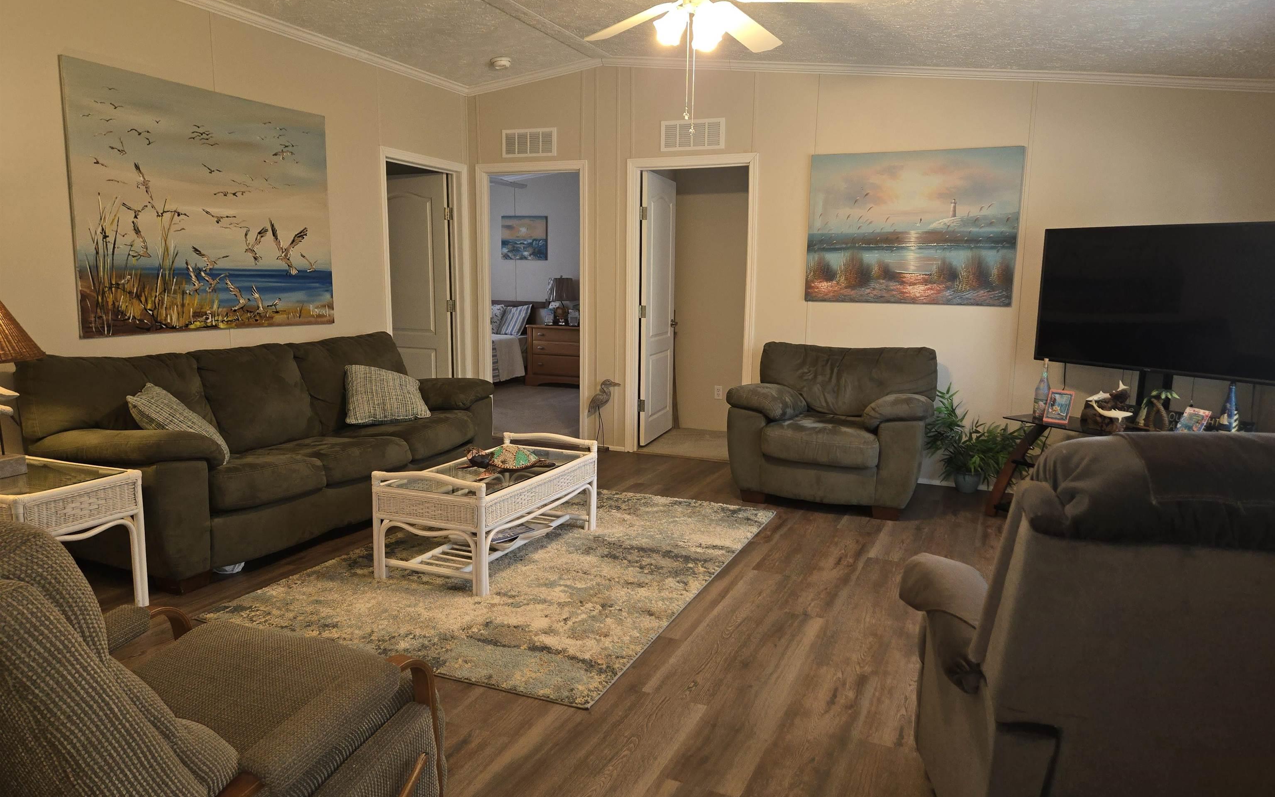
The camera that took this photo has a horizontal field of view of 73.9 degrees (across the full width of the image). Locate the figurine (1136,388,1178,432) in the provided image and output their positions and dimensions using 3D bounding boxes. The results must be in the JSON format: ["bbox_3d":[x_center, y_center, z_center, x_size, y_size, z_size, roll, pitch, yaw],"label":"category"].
[{"bbox_3d":[2.550,0.050,4.155,0.195,0.225,0.120,9,12,44],"label":"figurine"}]

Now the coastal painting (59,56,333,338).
[{"bbox_3d":[-2.211,-0.982,4.475,0.035,1.220,1.520,5,9,25],"label":"coastal painting"}]

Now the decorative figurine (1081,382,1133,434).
[{"bbox_3d":[2.297,0.033,4.150,0.235,0.255,0.150,9,12,44],"label":"decorative figurine"}]

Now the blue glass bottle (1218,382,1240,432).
[{"bbox_3d":[2.655,0.071,3.804,0.075,0.297,0.075,-7,12,-42],"label":"blue glass bottle"}]

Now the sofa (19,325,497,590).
[{"bbox_3d":[-1.745,0.169,4.420,0.990,0.880,2.280,5,9,25],"label":"sofa"}]

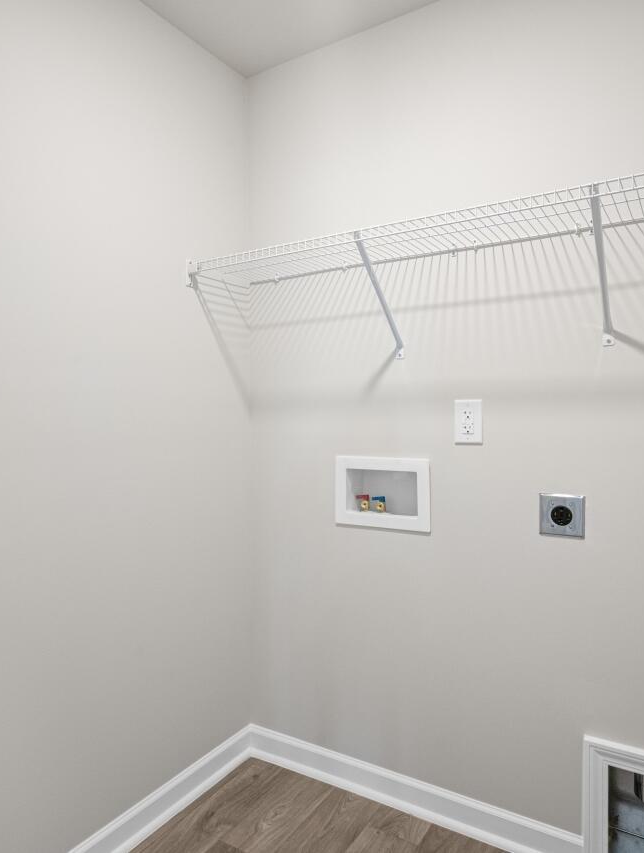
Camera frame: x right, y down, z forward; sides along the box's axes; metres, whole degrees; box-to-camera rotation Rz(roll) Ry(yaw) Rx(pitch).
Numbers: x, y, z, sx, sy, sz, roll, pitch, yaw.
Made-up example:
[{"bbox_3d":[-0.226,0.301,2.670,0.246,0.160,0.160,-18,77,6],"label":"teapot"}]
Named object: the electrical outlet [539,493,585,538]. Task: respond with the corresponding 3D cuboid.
[{"bbox_3d":[0.640,0.237,1.512,0.114,0.114,0.008,0,0,31],"label":"electrical outlet"}]

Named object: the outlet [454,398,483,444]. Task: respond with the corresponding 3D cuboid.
[{"bbox_3d":[0.423,-0.013,1.642,0.079,0.124,0.008,0,0,31],"label":"outlet"}]

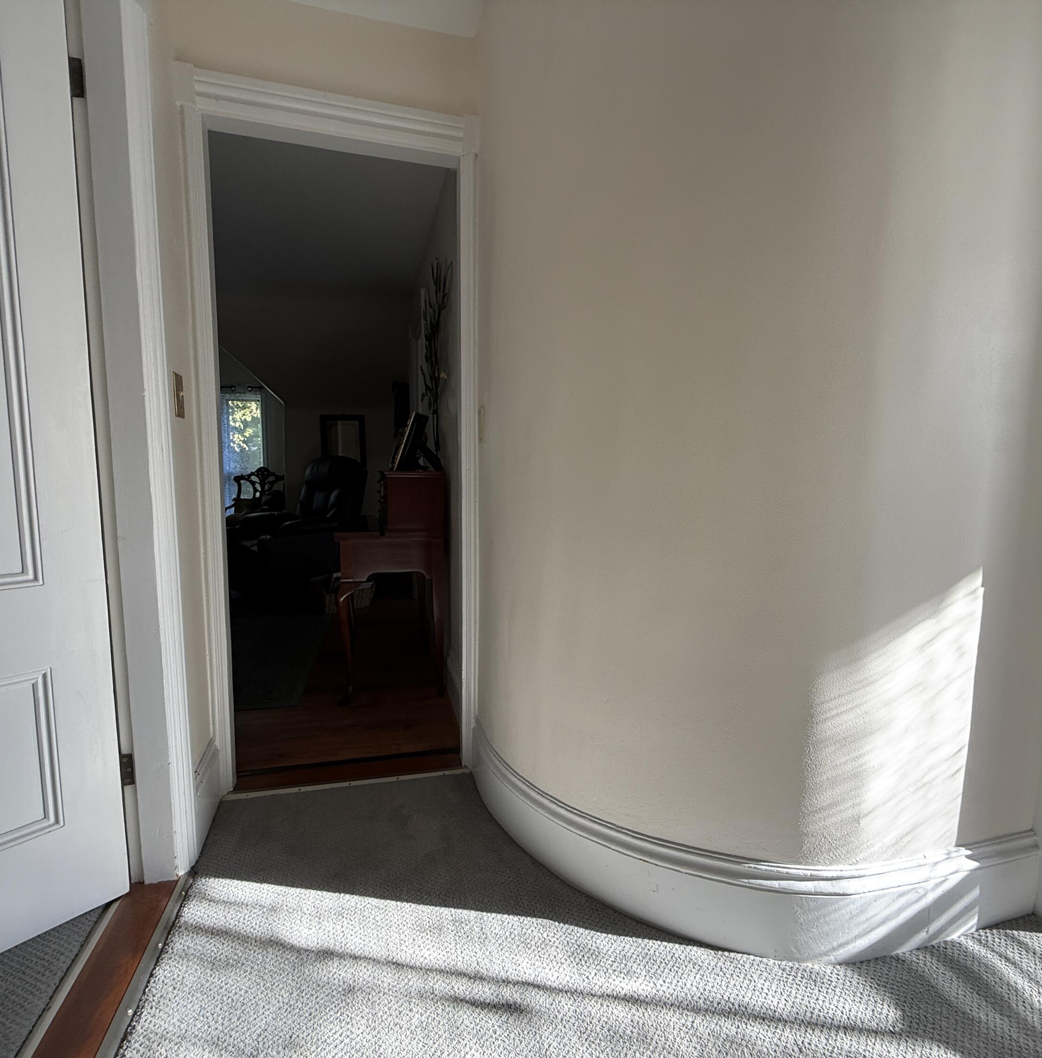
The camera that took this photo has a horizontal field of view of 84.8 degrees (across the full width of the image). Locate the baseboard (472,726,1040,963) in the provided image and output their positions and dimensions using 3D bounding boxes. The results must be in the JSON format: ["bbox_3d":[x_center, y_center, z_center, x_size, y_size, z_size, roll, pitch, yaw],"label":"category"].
[{"bbox_3d":[0.442,0.789,1.474,1.521,0.213,0.429,3,6,24],"label":"baseboard"}]

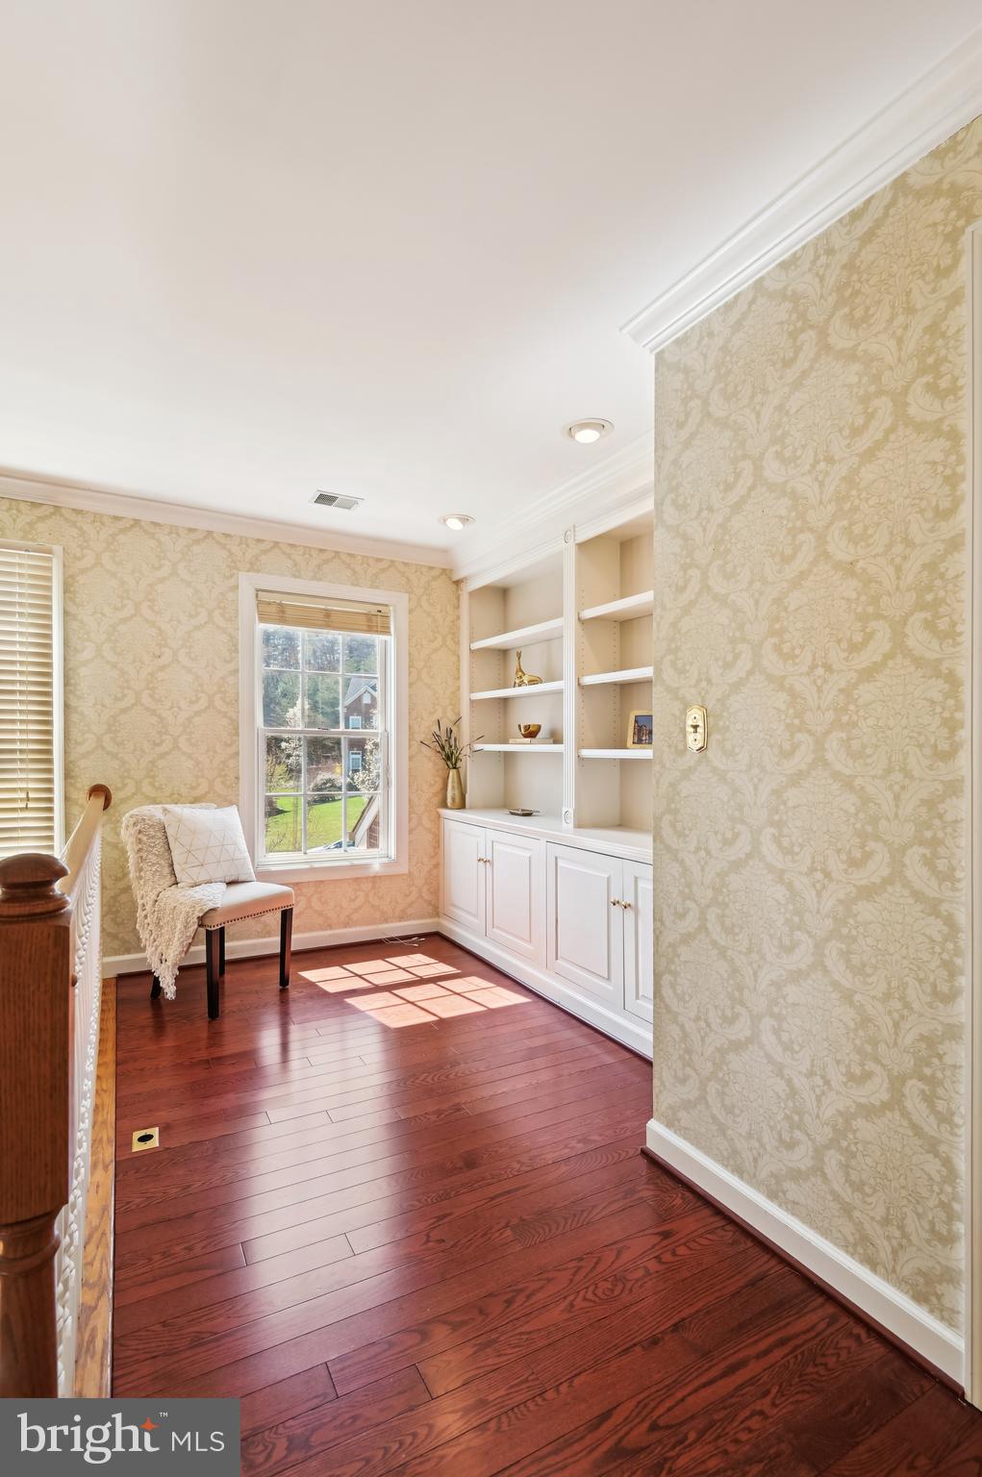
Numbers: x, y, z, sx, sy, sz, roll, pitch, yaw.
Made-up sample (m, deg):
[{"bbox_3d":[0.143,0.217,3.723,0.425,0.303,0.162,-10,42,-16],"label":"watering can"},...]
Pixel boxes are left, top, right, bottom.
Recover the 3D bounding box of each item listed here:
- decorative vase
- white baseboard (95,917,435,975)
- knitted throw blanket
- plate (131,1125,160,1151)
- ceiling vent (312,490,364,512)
[{"bbox_3d":[-0.233,0.326,4.237,0.106,0.263,0.106,0,-1,0],"label":"decorative vase"},{"bbox_3d":[-1.164,1.184,3.785,1.838,0.095,0.020,1,-1,-27],"label":"white baseboard"},{"bbox_3d":[-1.423,0.755,3.155,0.537,0.844,0.414,0,-1,28],"label":"knitted throw blanket"},{"bbox_3d":[-1.037,1.206,1.972,0.072,0.008,0.110,1,-1,-29],"label":"plate"},{"bbox_3d":[-0.790,-1.210,3.350,0.245,0.020,0.190,1,-1,-29],"label":"ceiling vent"}]

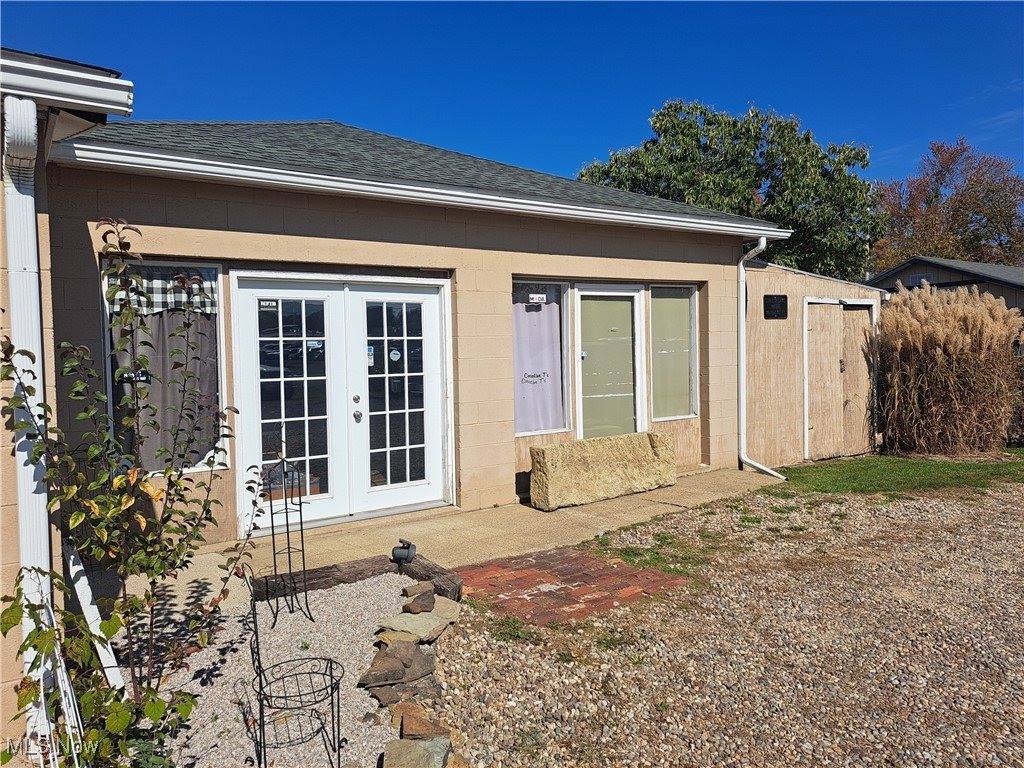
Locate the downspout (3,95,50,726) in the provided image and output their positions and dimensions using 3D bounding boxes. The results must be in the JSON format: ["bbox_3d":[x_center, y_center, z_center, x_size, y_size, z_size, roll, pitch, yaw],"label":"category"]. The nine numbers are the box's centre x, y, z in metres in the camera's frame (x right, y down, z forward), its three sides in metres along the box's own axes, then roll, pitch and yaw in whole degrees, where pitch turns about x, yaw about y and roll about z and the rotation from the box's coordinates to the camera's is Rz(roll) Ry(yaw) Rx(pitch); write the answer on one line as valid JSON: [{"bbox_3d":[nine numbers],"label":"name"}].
[{"bbox_3d":[-1.573,0.206,2.330,0.085,2.167,0.330,-3,3,-34],"label":"downspout"}]

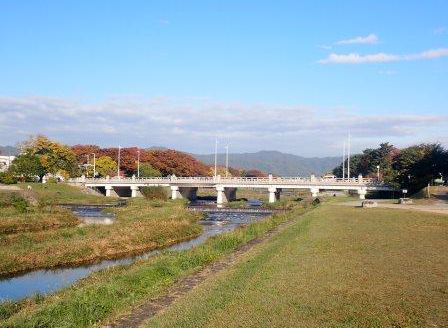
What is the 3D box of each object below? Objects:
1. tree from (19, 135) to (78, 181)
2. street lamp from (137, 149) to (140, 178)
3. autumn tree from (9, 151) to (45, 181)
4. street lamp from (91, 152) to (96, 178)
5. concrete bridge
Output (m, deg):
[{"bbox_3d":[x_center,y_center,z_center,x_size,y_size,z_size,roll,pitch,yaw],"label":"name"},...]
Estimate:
[{"bbox_3d":[-54.270,-1.700,175.090,17.800,14.770,15.500,0,-1,0],"label":"tree"},{"bbox_3d":[-28.920,0.590,193.040,0.500,11.360,1.400,-1,-2,38],"label":"street lamp"},{"bbox_3d":[-58.980,0.740,170.030,10.800,9.560,10.300,0,-1,0],"label":"autumn tree"},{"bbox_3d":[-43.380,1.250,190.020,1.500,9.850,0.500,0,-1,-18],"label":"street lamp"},{"bbox_3d":[-2.790,7.130,161.330,112.340,8.000,22.000,-1,-2,38],"label":"concrete bridge"}]

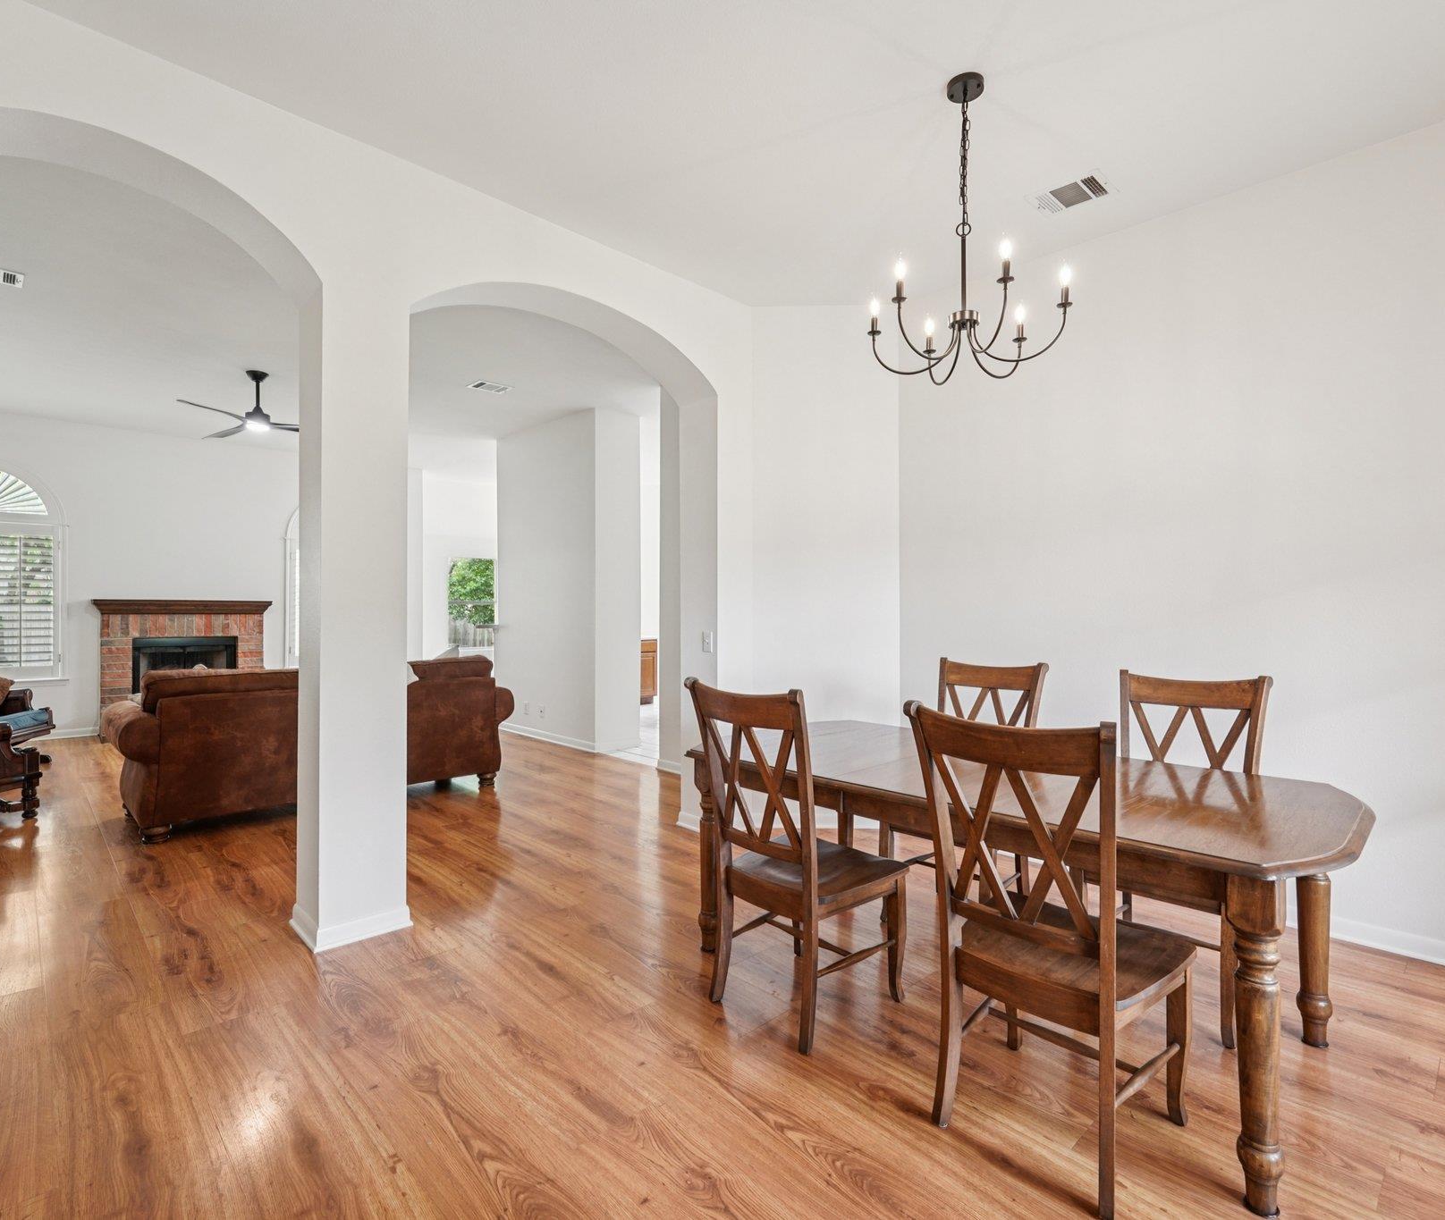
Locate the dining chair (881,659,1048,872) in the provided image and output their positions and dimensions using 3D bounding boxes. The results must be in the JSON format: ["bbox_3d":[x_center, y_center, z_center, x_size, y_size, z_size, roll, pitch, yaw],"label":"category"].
[{"bbox_3d":[0.965,0.743,2.897,0.548,1.033,0.485,0,0,-43],"label":"dining chair"}]

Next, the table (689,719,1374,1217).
[{"bbox_3d":[0.845,0.889,2.375,1.953,0.743,1.008,0,0,45],"label":"table"}]

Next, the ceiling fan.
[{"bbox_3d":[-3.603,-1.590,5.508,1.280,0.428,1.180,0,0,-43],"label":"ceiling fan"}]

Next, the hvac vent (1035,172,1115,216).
[{"bbox_3d":[1.521,-1.796,3.098,0.250,0.025,0.290,0,0,-43],"label":"hvac vent"}]

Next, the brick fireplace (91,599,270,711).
[{"bbox_3d":[-5.513,0.583,7.300,1.449,1.355,0.560,0,0,-43],"label":"brick fireplace"}]

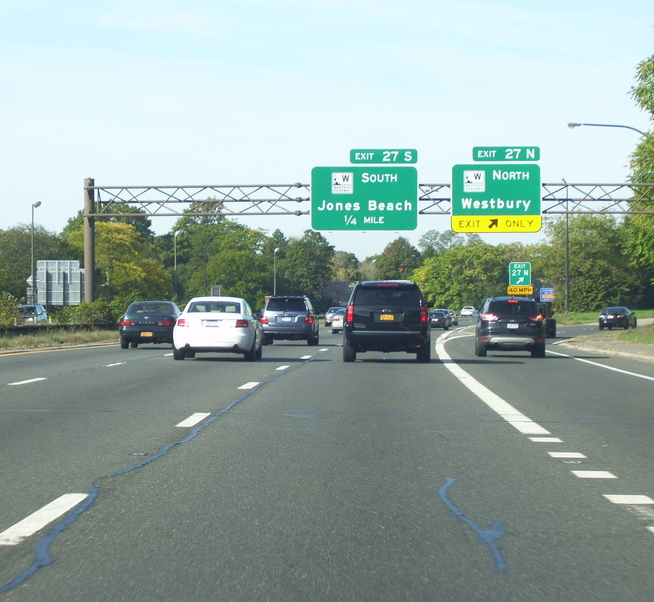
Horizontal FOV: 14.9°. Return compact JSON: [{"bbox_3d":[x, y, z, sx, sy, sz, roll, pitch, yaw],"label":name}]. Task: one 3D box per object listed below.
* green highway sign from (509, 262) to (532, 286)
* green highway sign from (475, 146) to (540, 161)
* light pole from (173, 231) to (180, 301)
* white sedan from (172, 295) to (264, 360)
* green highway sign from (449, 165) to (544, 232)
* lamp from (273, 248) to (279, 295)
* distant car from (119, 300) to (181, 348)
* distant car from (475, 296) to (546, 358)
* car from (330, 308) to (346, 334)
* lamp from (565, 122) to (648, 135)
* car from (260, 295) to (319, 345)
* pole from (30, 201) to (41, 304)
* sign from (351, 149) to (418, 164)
[{"bbox_3d":[13.635,-1.873,176.000,1.530,1.650,0.080,0,0,4],"label":"green highway sign"},{"bbox_3d":[7.699,-6.286,107.000,2.870,0.620,0.100,0,0,3],"label":"green highway sign"},{"bbox_3d":[-14.350,-2.250,240.000,0.800,9.200,0.300,0,0,10],"label":"light pole"},{"bbox_3d":[-2.500,0.623,58.400,1.855,1.460,4.900,0,0,2],"label":"white sedan"},{"bbox_3d":[7.275,-4.376,107.000,3.850,2.920,0.120,0,0,3],"label":"green highway sign"},{"bbox_3d":[-6.277,-1.954,315.000,0.700,9.200,0.400,0,0,0],"label":"lamp"},{"bbox_3d":[-5.440,0.790,79.200,1.720,1.430,4.550,0,0,2],"label":"distant car"},{"bbox_3d":[5.050,0.671,69.000,1.840,1.690,4.530,0,0,3],"label":"distant car"},{"bbox_3d":[1.300,1.140,141.500,1.800,1.450,4.700,0,0,4],"label":"car"},{"bbox_3d":[13.355,-3.658,115.000,4.500,9.100,0.300,0,0,0],"label":"lamp"},{"bbox_3d":[-1.270,0.686,87.900,1.830,1.730,4.690,0,0,3],"label":"car"},{"bbox_3d":[-21.120,-2.622,182.000,0.700,9.200,0.400,0,0,0],"label":"pole"},{"bbox_3d":[2.456,-6.191,107.300,2.880,0.620,0.100,0,0,3],"label":"sign"}]

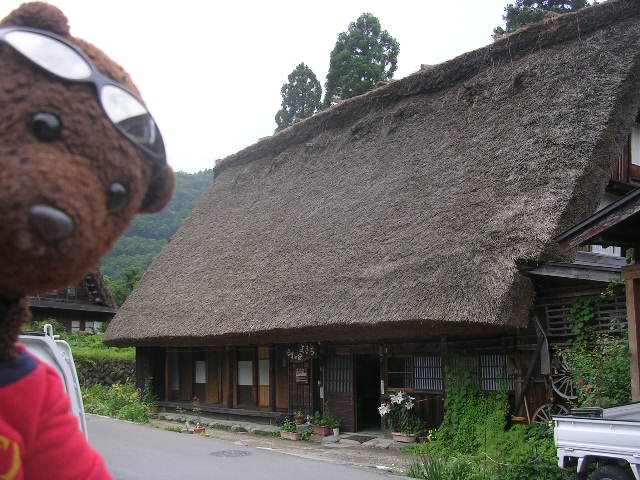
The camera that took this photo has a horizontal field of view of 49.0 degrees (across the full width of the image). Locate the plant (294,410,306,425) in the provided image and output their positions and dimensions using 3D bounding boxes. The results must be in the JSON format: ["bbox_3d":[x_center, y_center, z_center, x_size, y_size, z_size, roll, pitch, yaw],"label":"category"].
[{"bbox_3d":[-0.458,4.164,16.491,0.240,0.320,0.240,7,-12,-38],"label":"plant"}]

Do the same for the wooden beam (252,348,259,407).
[{"bbox_3d":[-1.878,4.125,21.120,0.130,1.708,0.130,7,-12,-38],"label":"wooden beam"}]

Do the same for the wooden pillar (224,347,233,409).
[{"bbox_3d":[-2.738,4.092,20.909,0.170,1.841,0.170,8,-13,-39],"label":"wooden pillar"}]

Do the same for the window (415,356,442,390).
[{"bbox_3d":[2.322,2.846,15.008,0.060,0.745,0.787,8,-13,-39],"label":"window"}]

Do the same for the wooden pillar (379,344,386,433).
[{"bbox_3d":[1.381,3.260,15.424,0.140,1.884,0.140,7,-12,-38],"label":"wooden pillar"}]

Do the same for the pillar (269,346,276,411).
[{"bbox_3d":[-1.292,3.801,19.212,0.155,1.774,0.155,8,-13,-39],"label":"pillar"}]

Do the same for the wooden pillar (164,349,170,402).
[{"bbox_3d":[-5.142,4.577,23.730,0.150,1.820,0.150,8,-13,-39],"label":"wooden pillar"}]

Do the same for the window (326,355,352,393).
[{"bbox_3d":[0.460,3.149,16.563,0.050,0.864,0.945,7,-12,-38],"label":"window"}]

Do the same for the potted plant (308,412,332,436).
[{"bbox_3d":[-0.014,4.158,15.946,0.280,0.570,0.500,7,-12,-38],"label":"potted plant"}]

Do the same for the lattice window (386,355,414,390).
[{"bbox_3d":[1.790,2.970,15.630,0.060,0.765,0.869,8,-13,-39],"label":"lattice window"}]

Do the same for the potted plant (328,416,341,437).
[{"bbox_3d":[0.322,4.145,15.676,0.250,0.420,0.250,8,-13,-39],"label":"potted plant"}]

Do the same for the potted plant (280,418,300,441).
[{"bbox_3d":[-0.654,4.179,15.576,0.240,0.450,0.450,8,-13,-39],"label":"potted plant"}]

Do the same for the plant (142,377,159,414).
[{"bbox_3d":[-5.514,5.049,22.860,0.420,1.200,0.420,7,-12,-38],"label":"plant"}]

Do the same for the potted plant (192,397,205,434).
[{"bbox_3d":[-3.084,4.448,17.838,0.280,0.930,0.280,-1,-10,0],"label":"potted plant"}]

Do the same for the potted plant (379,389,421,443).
[{"bbox_3d":[1.637,3.628,14.526,0.500,1.050,0.750,7,-12,-38],"label":"potted plant"}]

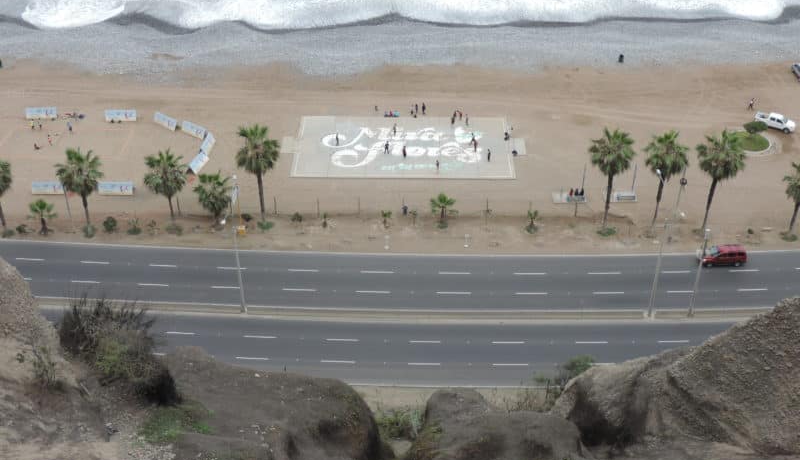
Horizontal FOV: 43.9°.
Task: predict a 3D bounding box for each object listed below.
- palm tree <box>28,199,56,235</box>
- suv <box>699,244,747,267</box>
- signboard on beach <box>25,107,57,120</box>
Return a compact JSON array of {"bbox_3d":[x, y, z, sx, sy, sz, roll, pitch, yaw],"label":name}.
[{"bbox_3d":[-41.110,-1.390,114.130,3.320,4.120,3.320,0,33,0],"label":"palm tree"},{"bbox_3d":[35.340,2.810,108.360,4.700,1.740,1.850,-1,33,-1],"label":"suv"},{"bbox_3d":[-49.105,-16.169,136.419,4.100,1.200,1.250,-1,33,-1],"label":"signboard on beach"}]

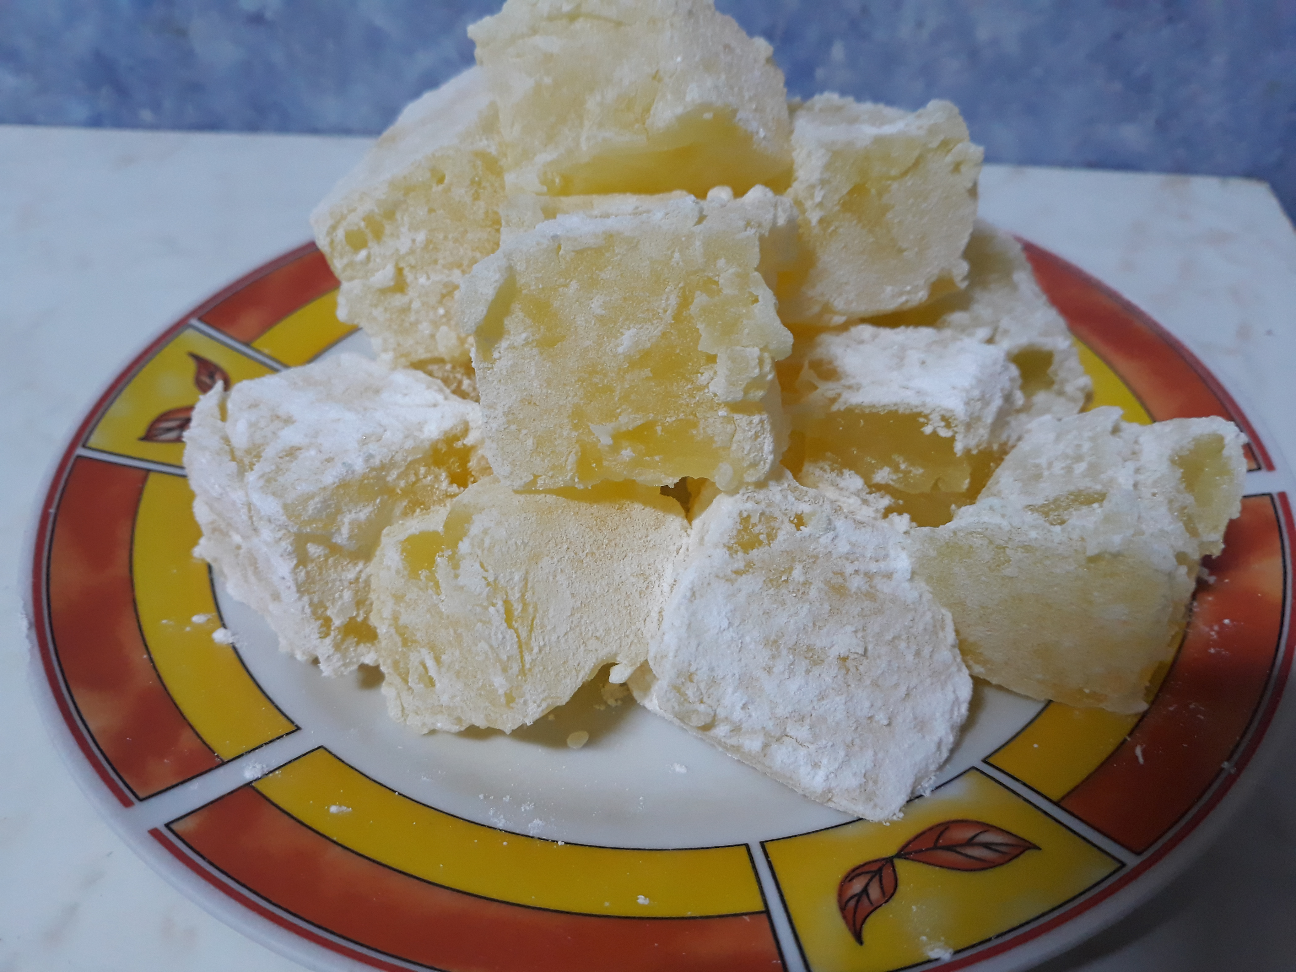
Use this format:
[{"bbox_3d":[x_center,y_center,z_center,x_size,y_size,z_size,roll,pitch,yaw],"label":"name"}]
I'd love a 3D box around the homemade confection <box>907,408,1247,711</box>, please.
[{"bbox_3d":[0.066,0.010,0.154,0.033,0.028,0.040,10,34,38],"label":"homemade confection"}]

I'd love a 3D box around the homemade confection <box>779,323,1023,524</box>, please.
[{"bbox_3d":[0.046,-0.013,0.192,0.035,0.025,0.032,7,35,26],"label":"homemade confection"}]

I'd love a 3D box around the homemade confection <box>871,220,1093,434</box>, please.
[{"bbox_3d":[0.062,-0.030,0.203,0.034,0.025,0.038,-8,36,7],"label":"homemade confection"}]

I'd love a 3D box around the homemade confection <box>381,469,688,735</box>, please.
[{"bbox_3d":[-0.017,0.017,0.147,0.028,0.027,0.035,-8,-2,42],"label":"homemade confection"}]

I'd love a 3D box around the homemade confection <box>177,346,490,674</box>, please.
[{"bbox_3d":[-0.049,0.002,0.165,0.034,0.031,0.036,-24,40,-35],"label":"homemade confection"}]

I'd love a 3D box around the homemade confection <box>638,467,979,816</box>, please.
[{"bbox_3d":[0.024,0.018,0.139,0.034,0.033,0.038,11,8,26],"label":"homemade confection"}]

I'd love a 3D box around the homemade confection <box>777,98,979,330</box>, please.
[{"bbox_3d":[0.045,-0.058,0.203,0.032,0.032,0.034,-1,32,11],"label":"homemade confection"}]

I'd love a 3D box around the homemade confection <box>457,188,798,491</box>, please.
[{"bbox_3d":[0.001,-0.022,0.147,0.038,0.034,0.040,1,18,13],"label":"homemade confection"}]

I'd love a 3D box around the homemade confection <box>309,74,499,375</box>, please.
[{"bbox_3d":[-0.031,-0.051,0.180,0.042,0.030,0.039,-21,32,17],"label":"homemade confection"}]

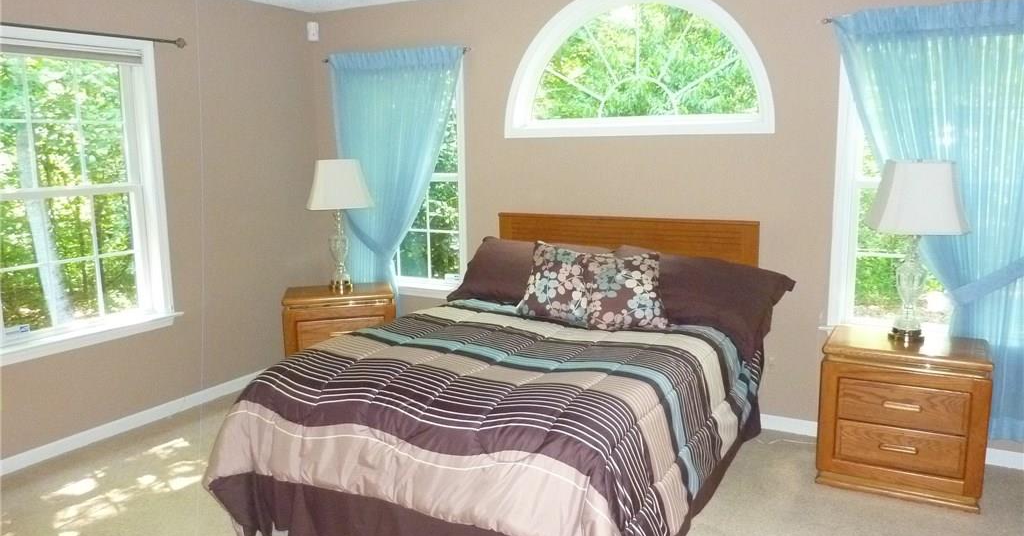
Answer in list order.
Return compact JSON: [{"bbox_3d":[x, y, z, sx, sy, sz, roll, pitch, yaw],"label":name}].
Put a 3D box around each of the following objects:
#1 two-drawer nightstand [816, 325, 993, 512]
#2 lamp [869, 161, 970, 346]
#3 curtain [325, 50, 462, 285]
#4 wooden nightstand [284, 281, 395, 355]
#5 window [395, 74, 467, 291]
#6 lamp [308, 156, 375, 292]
[{"bbox_3d":[1.746,0.642,3.318,0.631,0.626,0.450,4,11,29],"label":"two-drawer nightstand"},{"bbox_3d":[1.769,-0.068,3.252,0.400,0.795,0.370,4,11,29],"label":"lamp"},{"bbox_3d":[-0.738,-0.403,4.844,1.070,1.975,0.110,4,11,29],"label":"curtain"},{"bbox_3d":[-1.079,0.460,4.710,0.631,0.626,0.450,-3,10,-12],"label":"wooden nightstand"},{"bbox_3d":[-0.712,-0.602,4.894,0.990,1.550,0.100,4,11,29],"label":"window"},{"bbox_3d":[-1.075,-0.258,4.681,0.400,0.800,0.370,-3,10,-12],"label":"lamp"}]

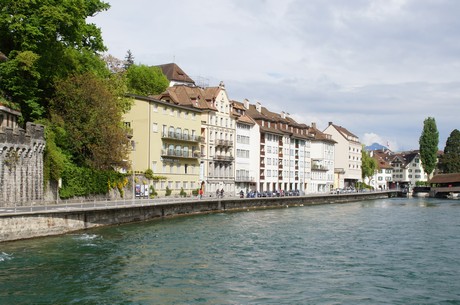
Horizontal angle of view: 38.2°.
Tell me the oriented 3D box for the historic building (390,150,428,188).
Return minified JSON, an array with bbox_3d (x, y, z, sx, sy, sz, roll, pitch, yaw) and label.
[{"bbox_3d":[79.000,8.100,291.140,11.000,15.400,11.500,1,-3,-18],"label":"historic building"}]

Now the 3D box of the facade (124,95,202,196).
[{"bbox_3d":[-13.500,-0.660,121.960,9.500,17.700,17.600,-1,-3,27],"label":"facade"}]

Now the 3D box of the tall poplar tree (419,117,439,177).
[{"bbox_3d":[83.200,0.140,278.300,8.400,30.300,8.400,0,-3,0],"label":"tall poplar tree"}]

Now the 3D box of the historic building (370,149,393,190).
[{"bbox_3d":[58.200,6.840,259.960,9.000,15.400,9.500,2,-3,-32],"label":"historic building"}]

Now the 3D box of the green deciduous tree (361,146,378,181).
[{"bbox_3d":[50.000,5.720,236.990,7.000,15.300,7.000,0,-3,0],"label":"green deciduous tree"}]

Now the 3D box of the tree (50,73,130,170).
[{"bbox_3d":[-20.600,-4.240,98.810,11.600,14.700,10.500,0,-3,0],"label":"tree"}]

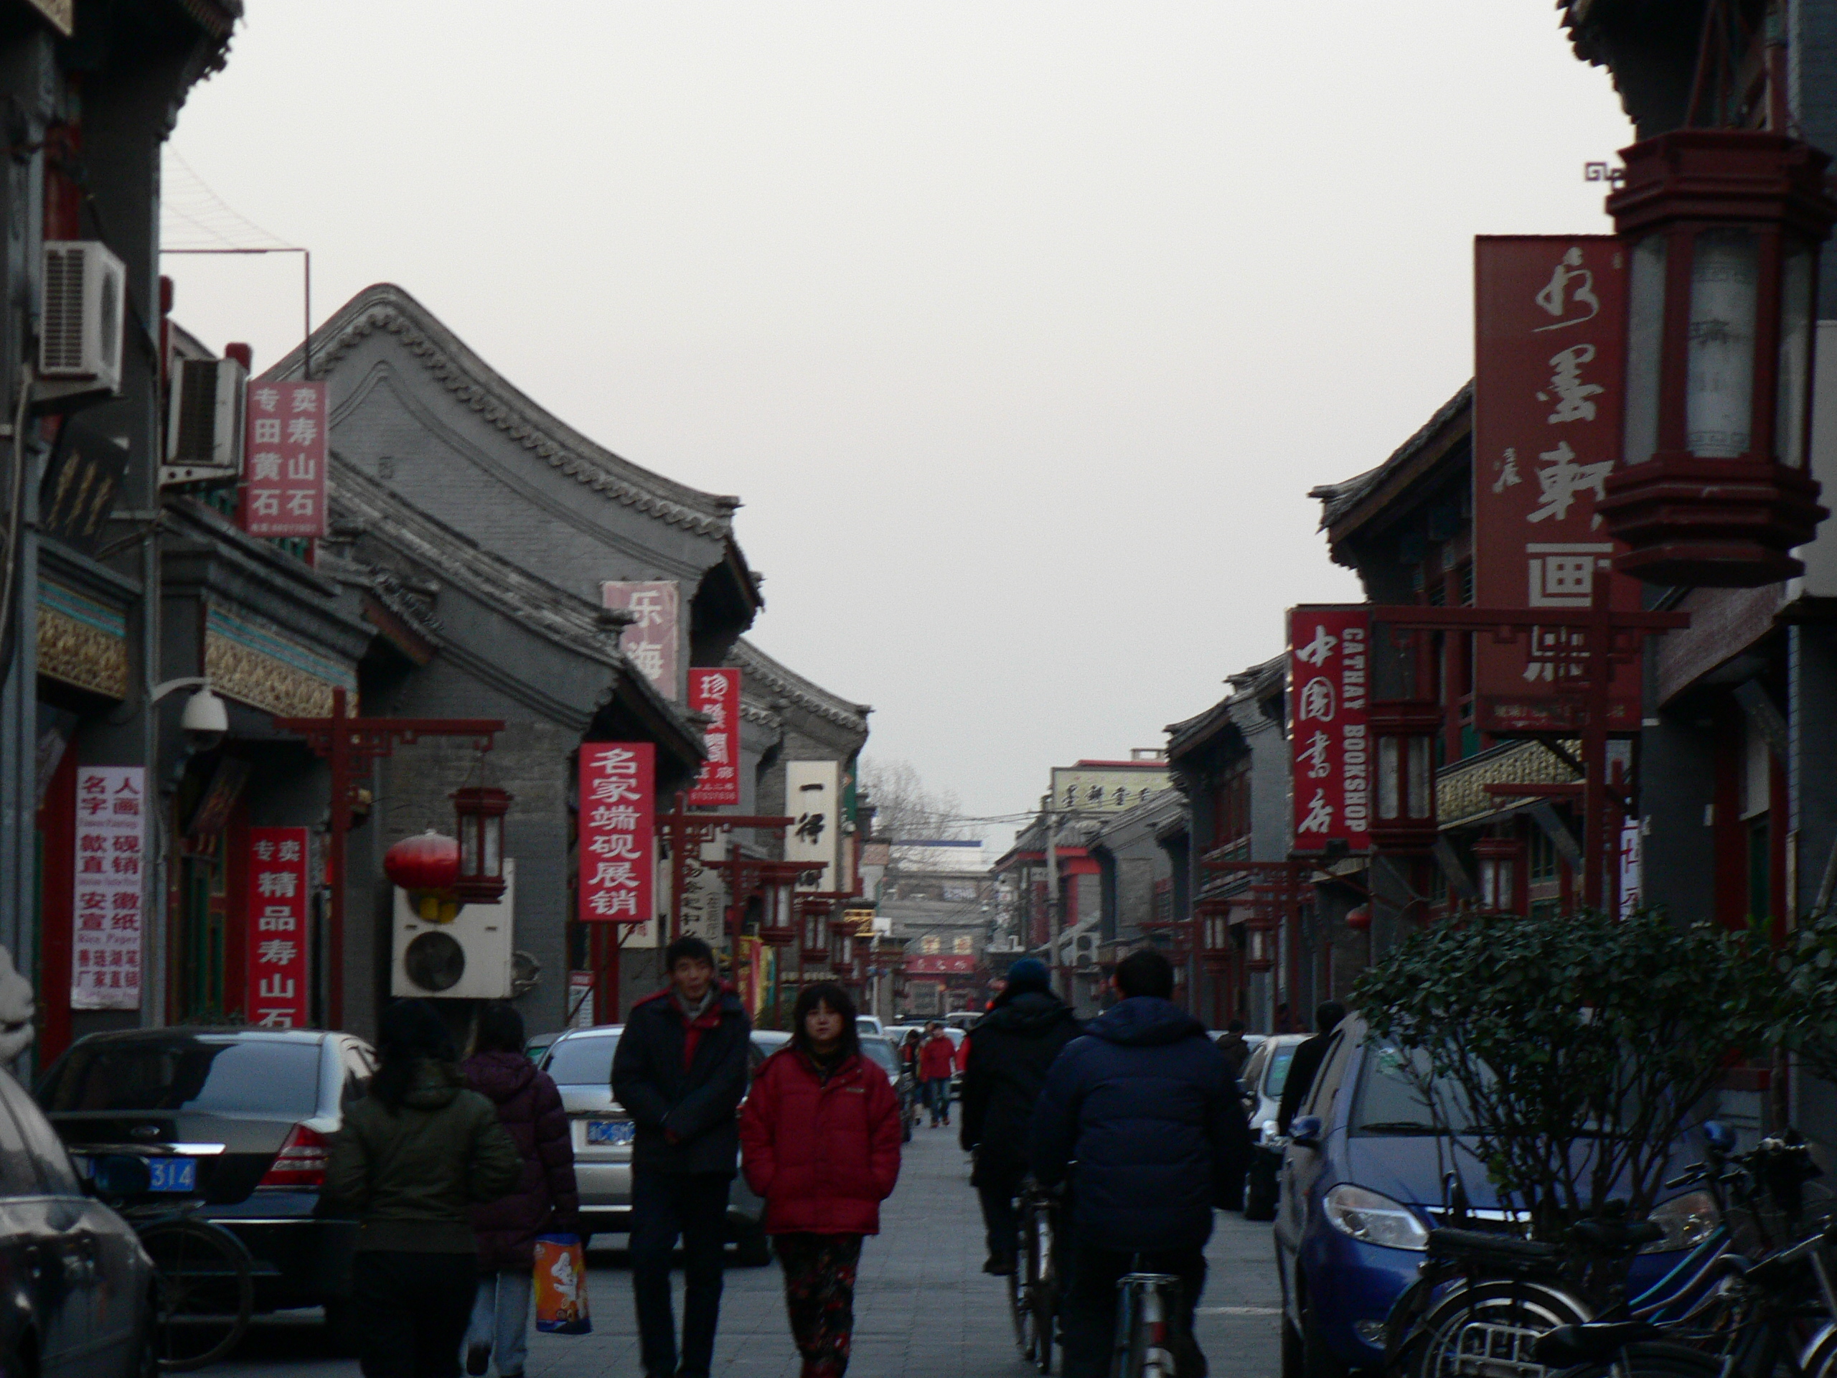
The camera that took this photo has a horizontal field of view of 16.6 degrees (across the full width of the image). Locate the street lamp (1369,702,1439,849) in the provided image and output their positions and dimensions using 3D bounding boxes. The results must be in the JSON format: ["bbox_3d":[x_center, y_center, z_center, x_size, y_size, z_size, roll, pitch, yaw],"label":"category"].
[{"bbox_3d":[2.539,0.454,33.000,0.390,0.780,0.410,0,-3,0],"label":"street lamp"}]

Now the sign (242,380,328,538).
[{"bbox_3d":[-4.405,-1.605,44.000,0.590,1.090,0.070,0,-3,0],"label":"sign"}]

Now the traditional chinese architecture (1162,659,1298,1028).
[{"bbox_3d":[7.200,3.070,97.000,5.500,7.500,15.000,0,-3,0],"label":"traditional chinese architecture"}]

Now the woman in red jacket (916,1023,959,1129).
[{"bbox_3d":[0.274,5.910,96.500,0.500,1.620,0.320,0,-3,0],"label":"woman in red jacket"}]

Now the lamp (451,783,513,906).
[{"bbox_3d":[-3.223,1.157,46.500,0.450,0.850,0.480,0,-3,0],"label":"lamp"}]

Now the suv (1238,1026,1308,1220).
[{"bbox_3d":[3.330,3.399,50.000,1.740,1.520,4.250,0,-3,0],"label":"suv"}]

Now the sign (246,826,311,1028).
[{"bbox_3d":[-4.303,1.656,42.500,0.420,1.480,0.070,0,-3,1],"label":"sign"}]

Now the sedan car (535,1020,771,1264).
[{"bbox_3d":[-1.740,2.906,40.600,1.760,1.490,4.500,0,-3,1],"label":"sedan car"}]

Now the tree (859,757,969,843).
[{"bbox_3d":[-0.815,7.275,205.000,6.500,10.500,6.500,0,-3,0],"label":"tree"}]

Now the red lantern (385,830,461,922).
[{"bbox_3d":[-3.632,1.394,47.000,0.670,0.680,0.670,0,-3,0],"label":"red lantern"}]

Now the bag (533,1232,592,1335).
[{"bbox_3d":[-1.446,2.418,25.700,0.260,0.410,0.120,0,-3,9],"label":"bag"}]

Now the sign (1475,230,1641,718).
[{"bbox_3d":[3.898,-1.251,38.500,1.020,3.020,0.130,0,-3,0],"label":"sign"}]

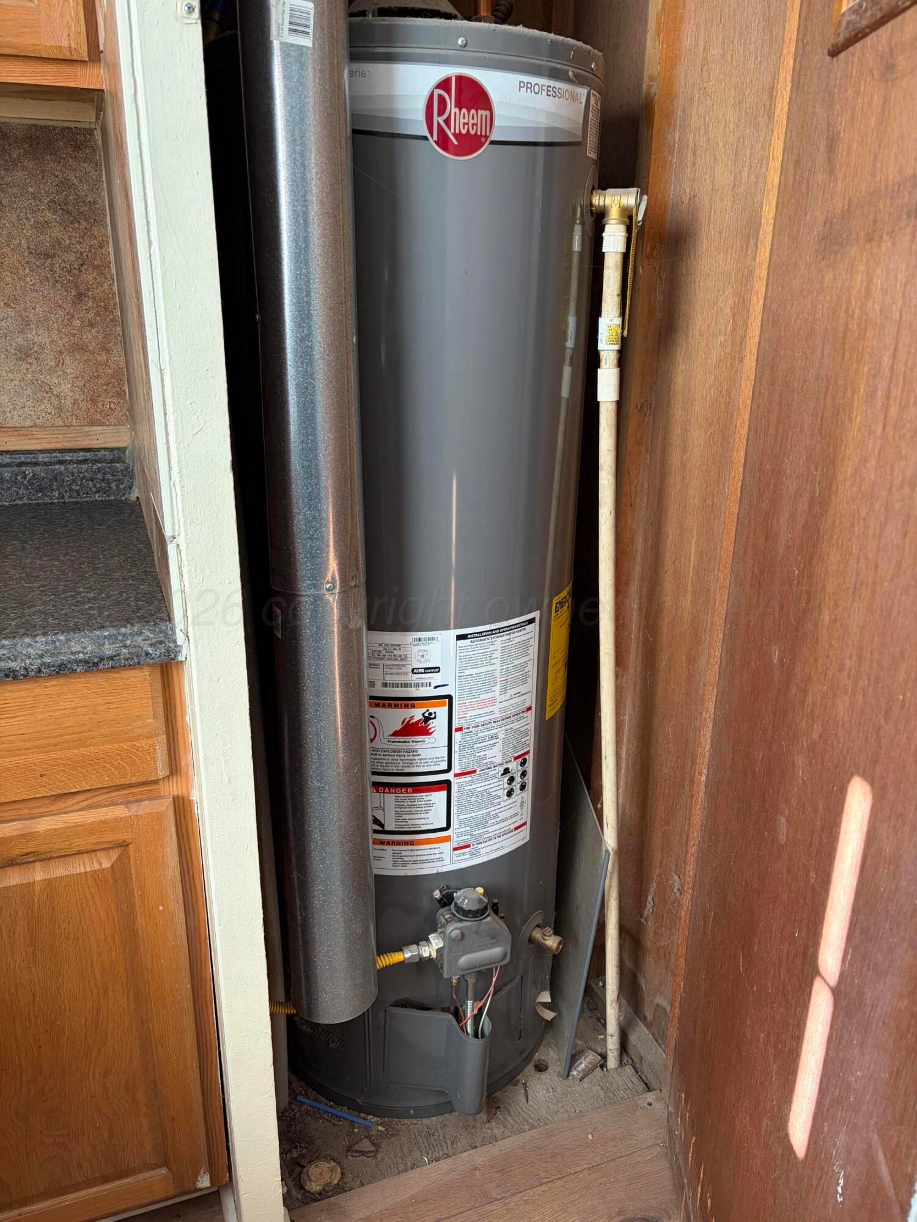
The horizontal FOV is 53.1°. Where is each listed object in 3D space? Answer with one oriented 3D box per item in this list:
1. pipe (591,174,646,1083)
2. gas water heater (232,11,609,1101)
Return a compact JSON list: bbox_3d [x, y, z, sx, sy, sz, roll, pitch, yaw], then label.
[{"bbox_3d":[0.228,0.138,1.335,0.070,1.375,0.048,1,20,12],"label":"pipe"},{"bbox_3d":[-0.061,0.016,1.376,0.496,1.546,0.572,-6,22,-17],"label":"gas water heater"}]

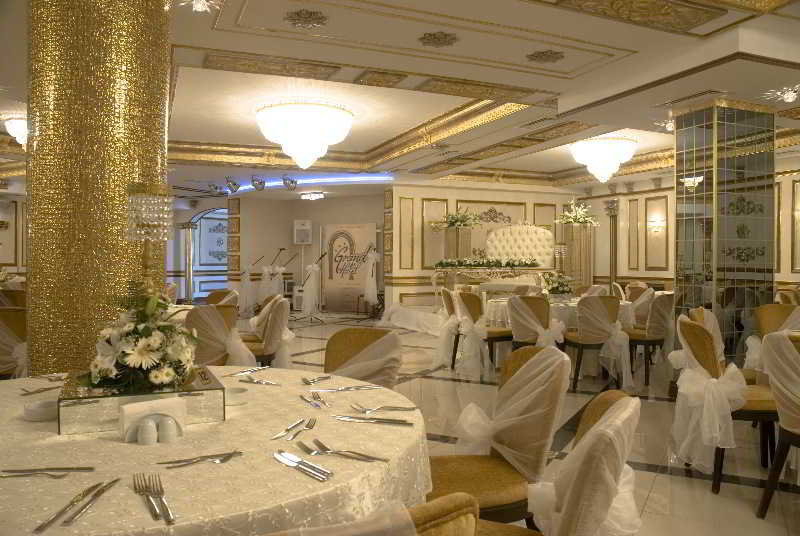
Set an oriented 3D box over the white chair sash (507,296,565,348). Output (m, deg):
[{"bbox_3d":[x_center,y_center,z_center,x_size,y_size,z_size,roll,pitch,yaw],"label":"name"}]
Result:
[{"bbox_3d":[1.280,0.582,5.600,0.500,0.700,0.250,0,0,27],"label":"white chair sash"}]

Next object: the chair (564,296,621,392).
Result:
[{"bbox_3d":[1.842,0.689,5.771,0.470,0.880,0.560,0,1,-9],"label":"chair"}]

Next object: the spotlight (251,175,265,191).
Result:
[{"bbox_3d":[-2.605,-1.563,10.984,0.250,0.290,0.270,0,1,-9],"label":"spotlight"}]

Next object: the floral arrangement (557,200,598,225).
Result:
[{"bbox_3d":[3.453,-1.089,11.689,0.800,0.560,0.700,0,1,-11],"label":"floral arrangement"}]

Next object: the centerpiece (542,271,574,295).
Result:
[{"bbox_3d":[1.700,0.147,6.550,0.340,0.260,0.320,0,0,-23],"label":"centerpiece"}]

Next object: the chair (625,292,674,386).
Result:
[{"bbox_3d":[2.540,0.717,6.338,0.480,0.910,0.580,-1,1,-45],"label":"chair"}]

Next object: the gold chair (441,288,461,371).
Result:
[{"bbox_3d":[0.790,0.682,6.900,0.550,0.880,0.470,0,0,-15],"label":"gold chair"}]

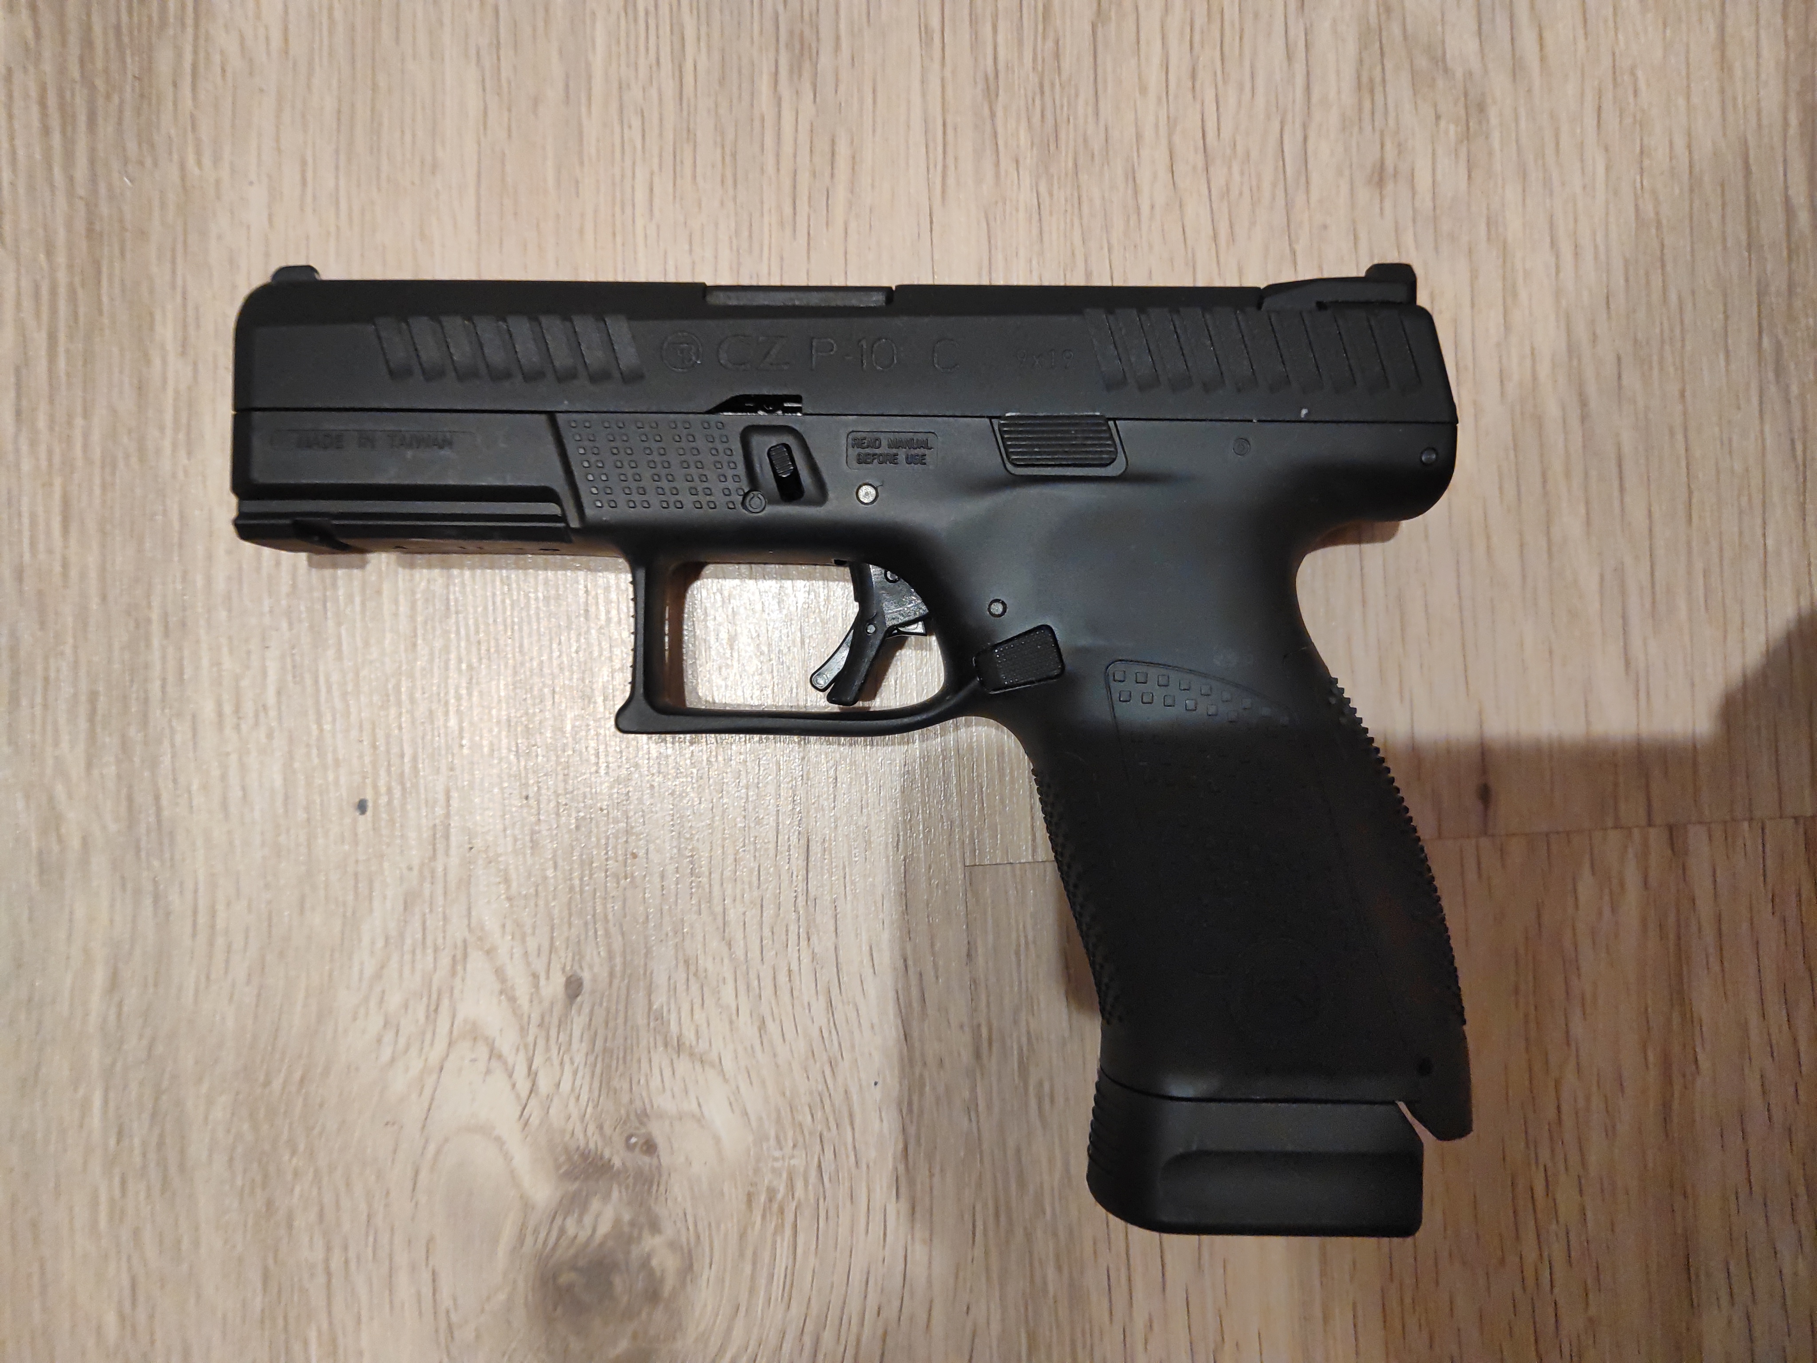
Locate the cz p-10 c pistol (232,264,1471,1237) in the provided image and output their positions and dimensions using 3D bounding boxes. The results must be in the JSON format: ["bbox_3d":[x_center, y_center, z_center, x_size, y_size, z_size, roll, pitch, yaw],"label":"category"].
[{"bbox_3d":[-0.006,0.009,0.192,0.190,0.032,0.149,1,90,0],"label":"cz p-10 c pistol"}]

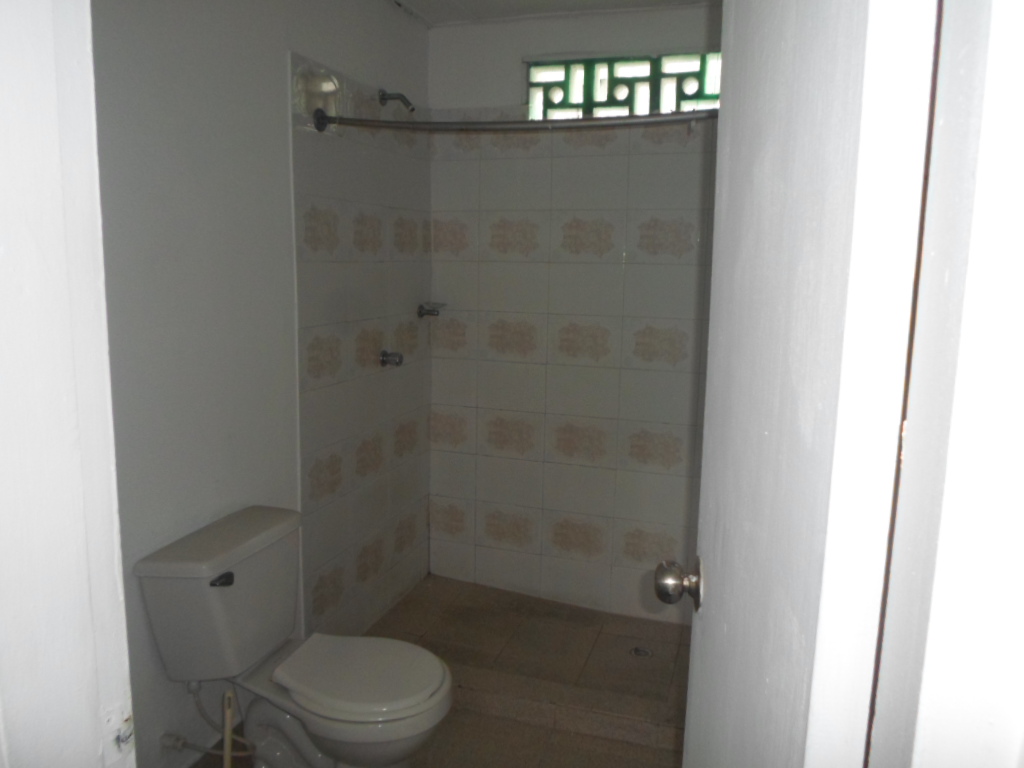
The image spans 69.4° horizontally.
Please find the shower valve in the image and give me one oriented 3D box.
[{"bbox_3d":[-0.438,-0.091,2.711,0.067,0.057,0.057,4,10,17],"label":"shower valve"}]

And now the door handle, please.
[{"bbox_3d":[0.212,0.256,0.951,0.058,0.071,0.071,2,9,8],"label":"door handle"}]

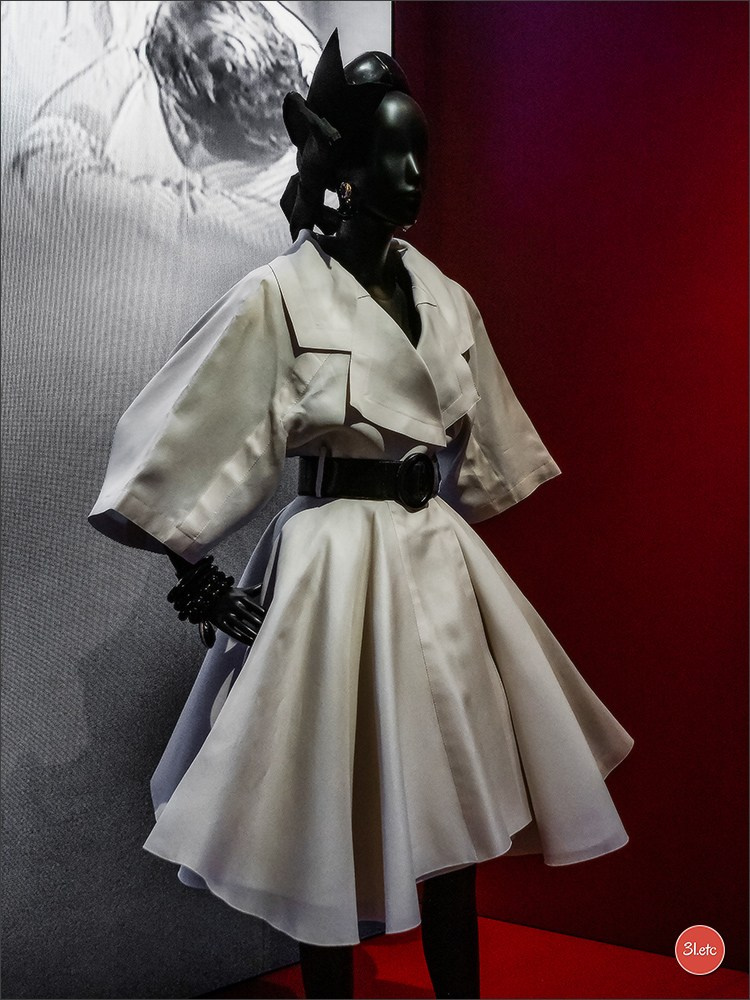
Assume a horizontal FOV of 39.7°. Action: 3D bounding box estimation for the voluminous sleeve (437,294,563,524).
[{"bbox_3d":[0.181,-0.168,1.929,0.260,0.425,0.270,4,6,44],"label":"voluminous sleeve"}]

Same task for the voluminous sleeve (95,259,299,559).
[{"bbox_3d":[-0.255,-0.138,1.537,0.280,0.425,0.280,4,6,44],"label":"voluminous sleeve"}]

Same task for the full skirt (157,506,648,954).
[{"bbox_3d":[0.000,0.252,1.780,0.710,0.570,0.760,4,6,44],"label":"full skirt"}]

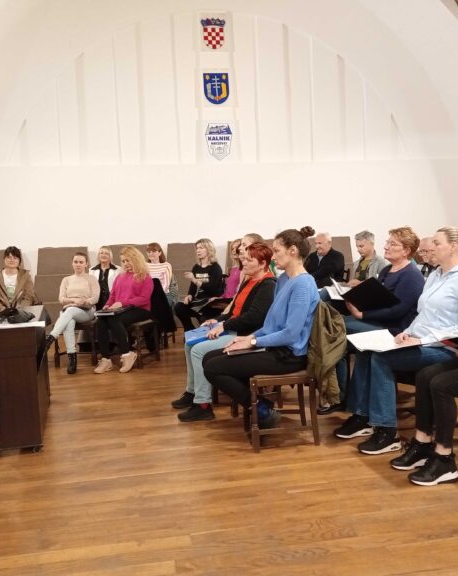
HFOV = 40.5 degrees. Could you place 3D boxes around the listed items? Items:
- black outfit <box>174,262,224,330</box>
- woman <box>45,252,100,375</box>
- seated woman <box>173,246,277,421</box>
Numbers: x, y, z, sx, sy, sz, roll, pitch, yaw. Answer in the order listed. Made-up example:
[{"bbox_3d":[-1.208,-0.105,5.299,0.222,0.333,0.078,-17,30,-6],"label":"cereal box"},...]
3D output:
[{"bbox_3d":[-0.359,0.258,7.000,0.780,1.050,0.520,-6,5,-44],"label":"black outfit"},{"bbox_3d":[-1.700,0.254,6.896,0.560,1.250,0.850,-3,4,0],"label":"woman"},{"bbox_3d":[-0.057,0.302,4.772,0.800,1.270,0.520,-4,5,-13],"label":"seated woman"}]

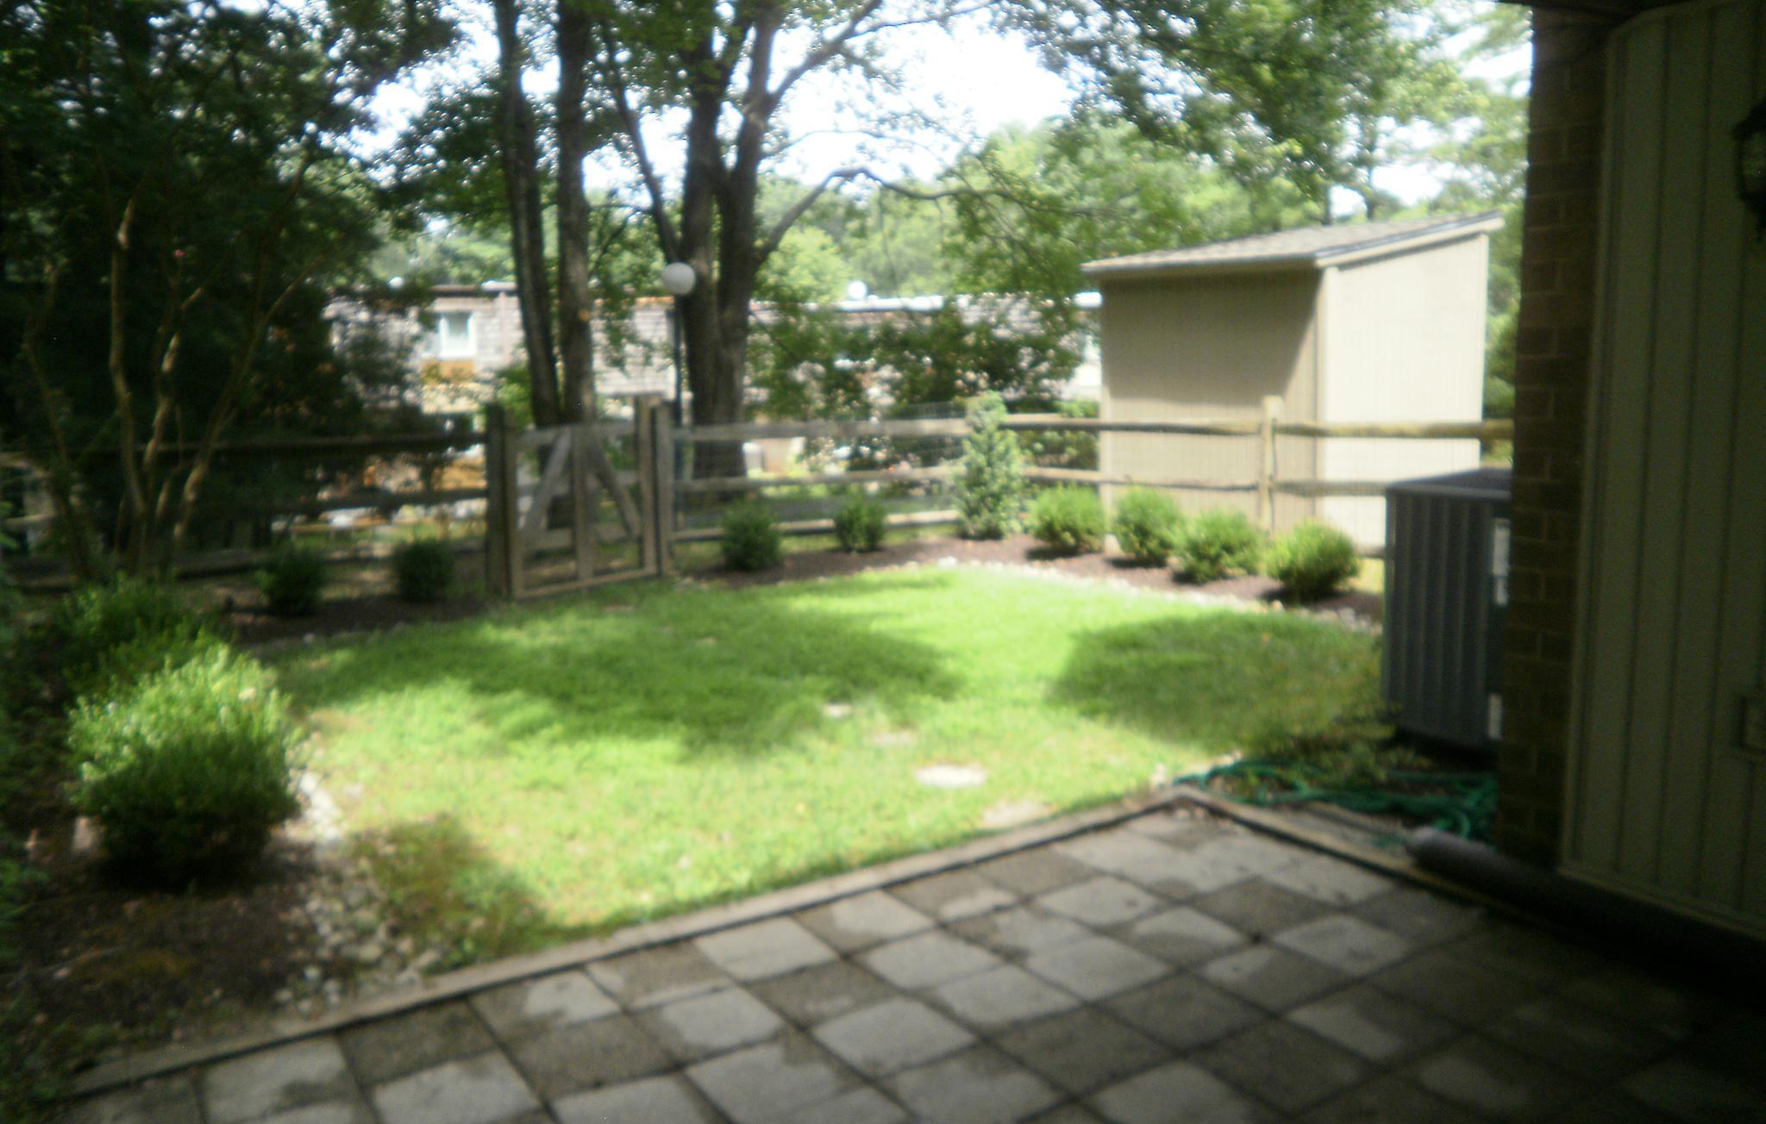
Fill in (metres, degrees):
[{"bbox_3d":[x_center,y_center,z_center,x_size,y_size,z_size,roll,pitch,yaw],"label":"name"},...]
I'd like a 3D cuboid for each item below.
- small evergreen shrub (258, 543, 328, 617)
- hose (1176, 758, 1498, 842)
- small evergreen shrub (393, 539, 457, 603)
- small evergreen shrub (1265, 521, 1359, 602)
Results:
[{"bbox_3d":[-4.056,0.118,9.100,0.470,0.490,0.470,-1,7,0],"label":"small evergreen shrub"},{"bbox_3d":[1.614,0.783,4.681,1.120,0.100,0.820,1,7,17],"label":"hose"},{"bbox_3d":[-3.281,0.064,9.500,0.460,0.460,0.460,-1,7,0],"label":"small evergreen shrub"},{"bbox_3d":[2.860,-0.023,8.800,0.610,0.530,0.610,-1,7,0],"label":"small evergreen shrub"}]

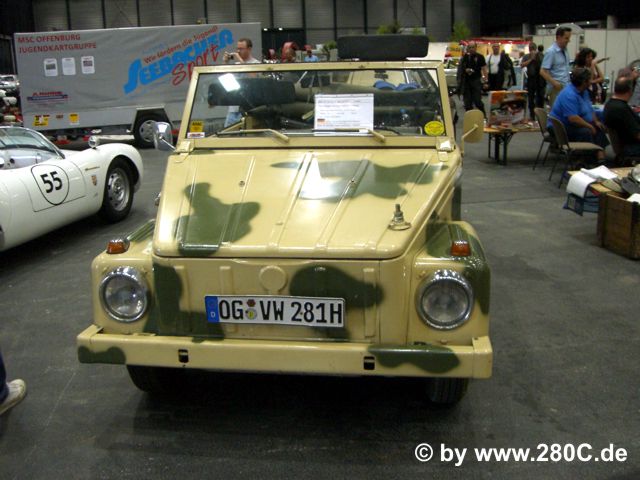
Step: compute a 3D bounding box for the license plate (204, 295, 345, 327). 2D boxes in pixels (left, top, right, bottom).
[{"bbox_3d":[-0.168,0.265,2.599,0.520,0.110,0.012,1,15,8],"label":"license plate"}]

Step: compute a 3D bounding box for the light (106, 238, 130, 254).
[{"bbox_3d":[-0.818,0.028,2.850,0.072,0.053,0.085,1,15,8],"label":"light"}]

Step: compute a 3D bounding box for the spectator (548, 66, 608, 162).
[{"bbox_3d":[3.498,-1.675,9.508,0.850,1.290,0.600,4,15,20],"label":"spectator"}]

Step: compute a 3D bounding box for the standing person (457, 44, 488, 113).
[{"bbox_3d":[3.498,-3.658,16.228,0.640,1.750,0.440,4,16,20],"label":"standing person"}]

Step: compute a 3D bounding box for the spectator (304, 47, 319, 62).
[{"bbox_3d":[-0.214,-4.373,19.524,0.500,1.790,0.330,-2,14,0],"label":"spectator"}]

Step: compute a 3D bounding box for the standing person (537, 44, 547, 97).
[{"bbox_3d":[6.097,-4.483,19.338,0.500,1.720,0.350,3,15,17],"label":"standing person"}]

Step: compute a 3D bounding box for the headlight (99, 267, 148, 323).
[{"bbox_3d":[-0.770,0.214,2.764,0.200,0.205,0.090,0,14,7],"label":"headlight"}]

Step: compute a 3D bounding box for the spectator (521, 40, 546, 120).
[{"bbox_3d":[4.981,-3.717,16.429,0.550,1.740,0.400,8,17,32],"label":"spectator"}]

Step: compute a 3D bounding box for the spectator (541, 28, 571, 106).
[{"bbox_3d":[3.149,-1.877,9.352,0.500,1.840,0.360,-13,19,-38],"label":"spectator"}]

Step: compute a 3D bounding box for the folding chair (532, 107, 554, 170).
[{"bbox_3d":[3.158,-1.332,9.177,0.550,0.810,0.500,6,16,27],"label":"folding chair"}]

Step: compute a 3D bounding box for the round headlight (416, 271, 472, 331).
[{"bbox_3d":[0.460,0.222,2.585,0.200,0.200,0.085,1,15,8],"label":"round headlight"}]

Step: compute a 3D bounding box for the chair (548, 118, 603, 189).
[{"bbox_3d":[2.998,-1.059,8.285,0.540,0.810,0.480,0,15,4],"label":"chair"}]

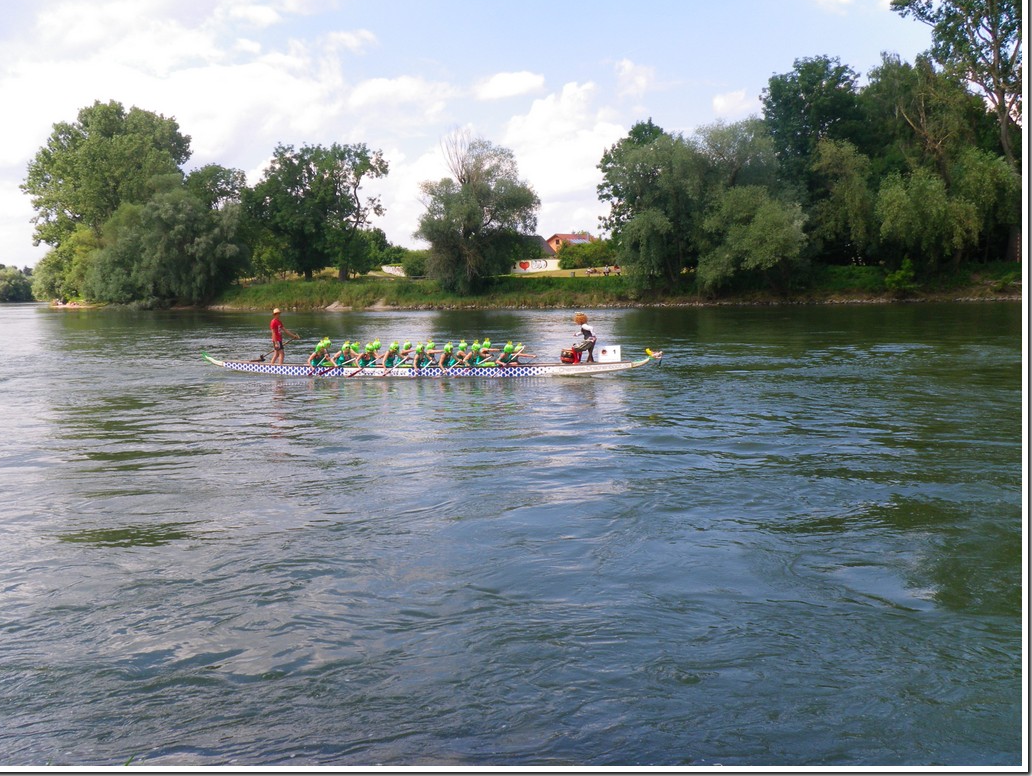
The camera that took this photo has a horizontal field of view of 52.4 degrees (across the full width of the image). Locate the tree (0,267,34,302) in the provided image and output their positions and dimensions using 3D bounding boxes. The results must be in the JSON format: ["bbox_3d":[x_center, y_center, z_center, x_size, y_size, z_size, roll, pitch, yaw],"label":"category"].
[{"bbox_3d":[-158.708,-32.560,330.000,14.470,11.330,13.000,-2,6,0],"label":"tree"}]

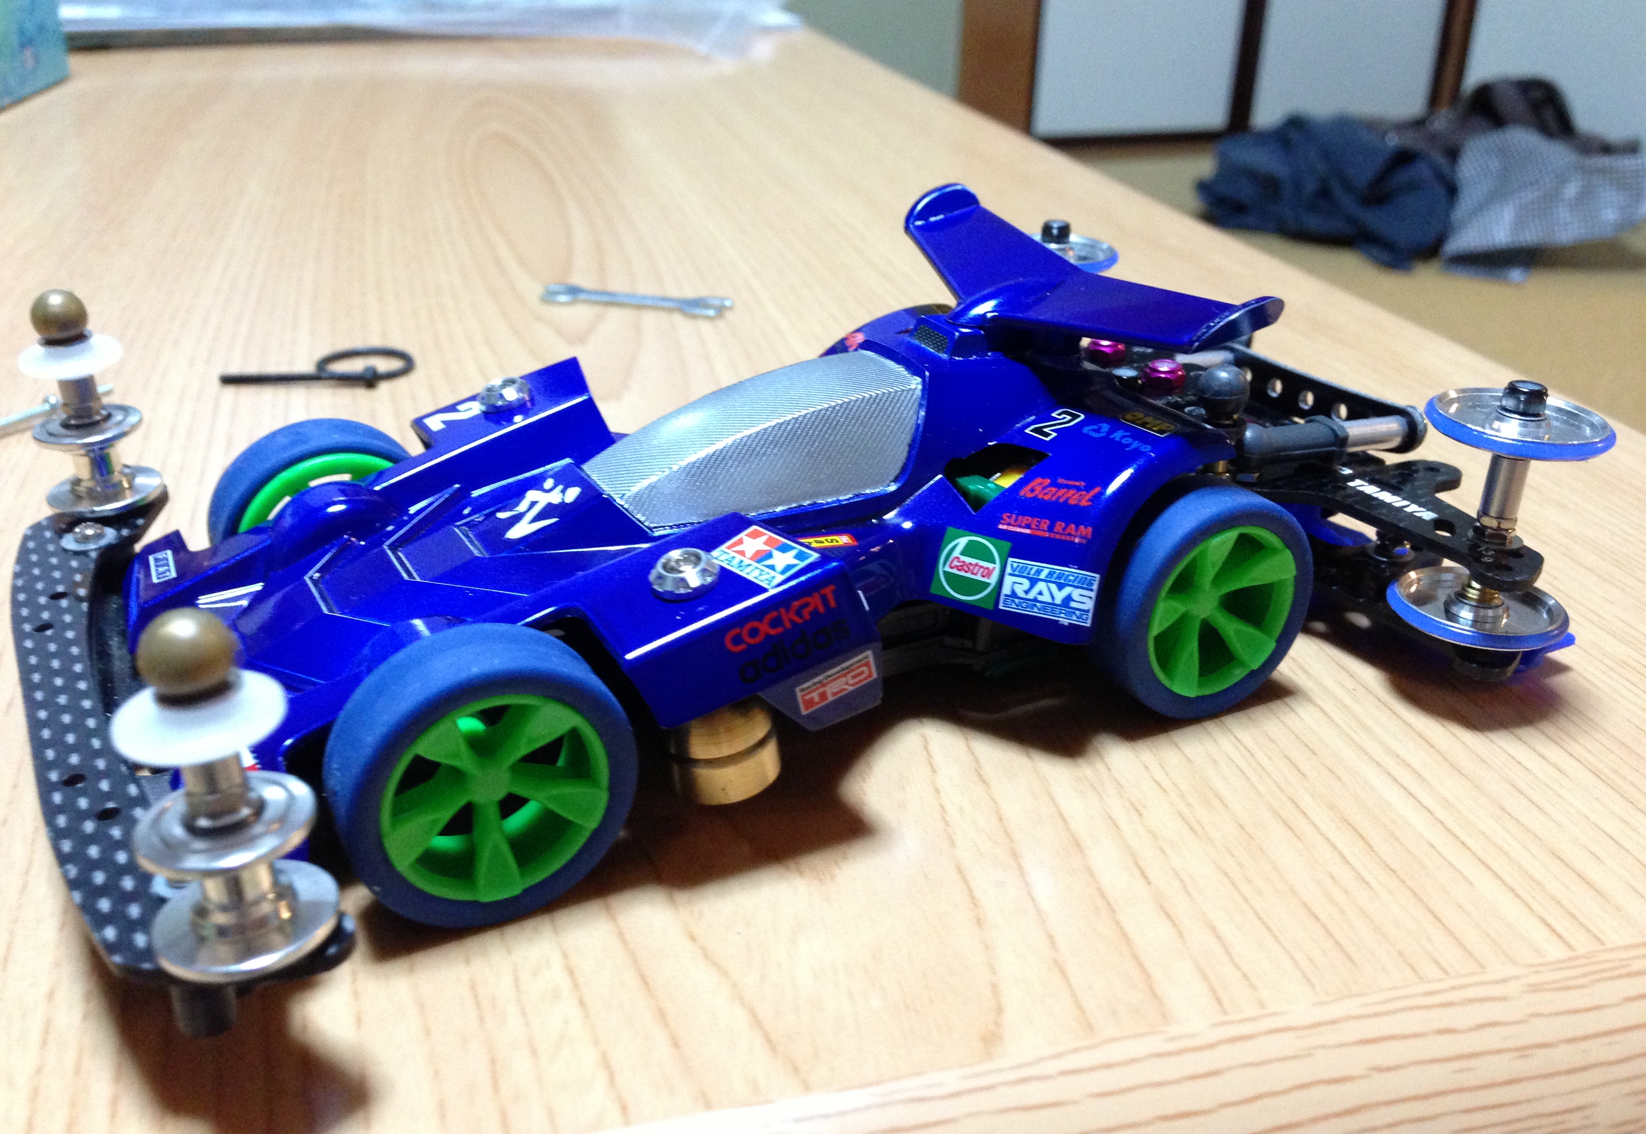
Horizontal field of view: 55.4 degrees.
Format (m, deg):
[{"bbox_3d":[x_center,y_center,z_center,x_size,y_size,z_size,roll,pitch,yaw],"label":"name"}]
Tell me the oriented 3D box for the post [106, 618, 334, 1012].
[{"bbox_3d":[-0.043,0.019,0.110,0.014,0.035,0.013,-15,27,-25],"label":"post"}]

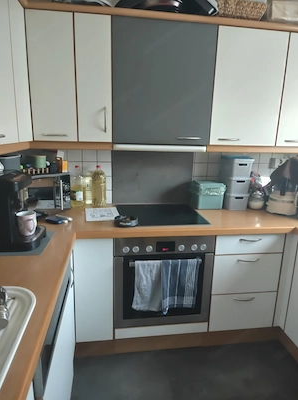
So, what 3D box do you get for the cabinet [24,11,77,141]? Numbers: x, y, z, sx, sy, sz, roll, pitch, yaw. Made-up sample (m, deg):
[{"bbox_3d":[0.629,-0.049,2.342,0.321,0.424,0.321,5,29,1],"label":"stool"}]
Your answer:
[{"bbox_3d":[-0.551,-0.702,1.635,0.240,0.665,0.371,0,13,-8],"label":"cabinet"}]

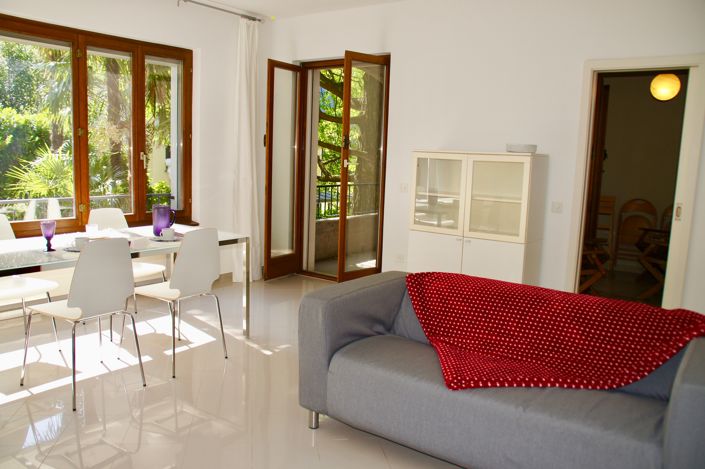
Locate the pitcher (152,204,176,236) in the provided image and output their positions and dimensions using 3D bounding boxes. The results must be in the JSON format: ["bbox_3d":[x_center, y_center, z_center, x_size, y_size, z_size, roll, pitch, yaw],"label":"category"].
[{"bbox_3d":[-1.338,-0.099,3.755,0.165,0.215,0.125,2,8,0],"label":"pitcher"}]

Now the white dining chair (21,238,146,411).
[{"bbox_3d":[-1.508,0.428,2.964,0.550,0.875,0.480,8,10,35],"label":"white dining chair"}]

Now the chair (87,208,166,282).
[{"bbox_3d":[-1.736,0.267,4.025,0.550,0.875,0.480,8,10,37],"label":"chair"}]

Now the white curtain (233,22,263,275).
[{"bbox_3d":[-1.049,-0.772,5.279,0.130,2.570,0.350,7,10,33],"label":"white curtain"}]

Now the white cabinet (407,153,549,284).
[{"bbox_3d":[1.003,0.044,4.393,0.985,1.400,0.450,7,10,33],"label":"white cabinet"}]

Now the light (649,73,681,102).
[{"bbox_3d":[3.059,-1.456,5.158,0.270,0.280,0.270,7,10,33],"label":"light"}]

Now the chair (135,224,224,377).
[{"bbox_3d":[-1.152,0.376,3.408,0.550,0.875,0.480,7,10,33],"label":"chair"}]

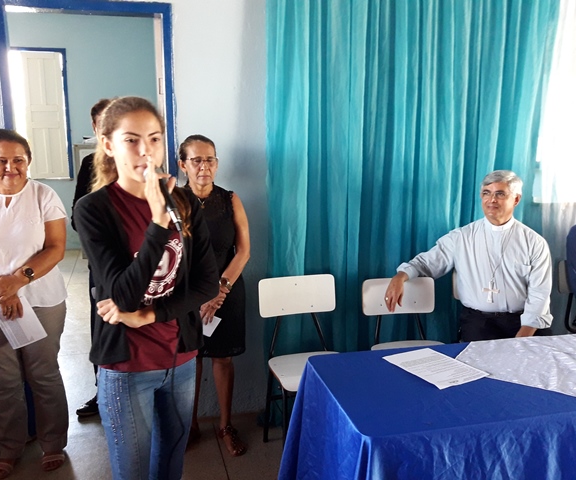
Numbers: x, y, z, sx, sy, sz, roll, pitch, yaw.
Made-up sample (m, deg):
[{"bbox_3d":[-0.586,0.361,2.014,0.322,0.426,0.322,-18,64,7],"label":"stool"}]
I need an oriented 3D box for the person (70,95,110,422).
[{"bbox_3d":[-0.909,0.114,2.816,0.490,1.720,0.340,2,13,4],"label":"person"}]

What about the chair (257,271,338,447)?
[{"bbox_3d":[0.104,0.644,2.557,0.420,0.840,0.510,-2,13,-14],"label":"chair"}]

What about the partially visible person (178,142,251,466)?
[{"bbox_3d":[-0.378,0.293,2.458,0.440,1.550,0.340,-2,13,-14],"label":"partially visible person"}]

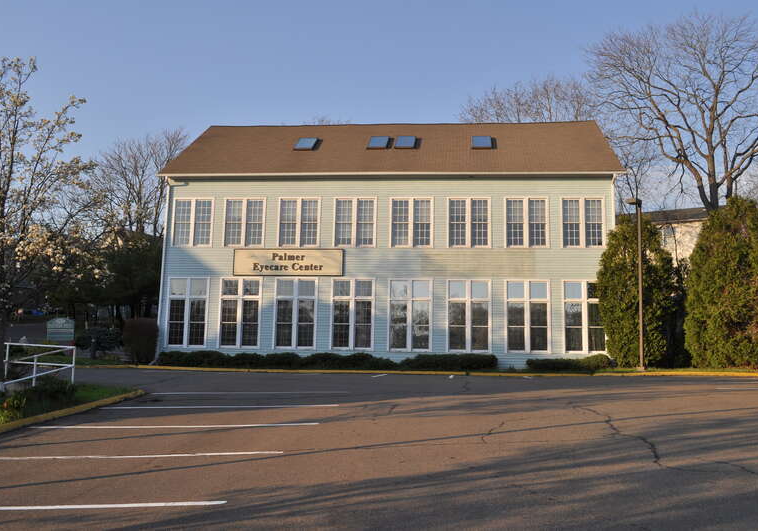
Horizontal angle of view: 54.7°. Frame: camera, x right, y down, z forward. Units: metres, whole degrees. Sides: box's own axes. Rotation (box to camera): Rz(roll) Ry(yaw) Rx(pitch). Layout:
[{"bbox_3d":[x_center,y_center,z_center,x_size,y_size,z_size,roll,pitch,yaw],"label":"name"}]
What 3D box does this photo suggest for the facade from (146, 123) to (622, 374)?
[{"bbox_3d":[0.690,-0.962,32.142,17.366,10.989,10.774,0,-9,6],"label":"facade"}]

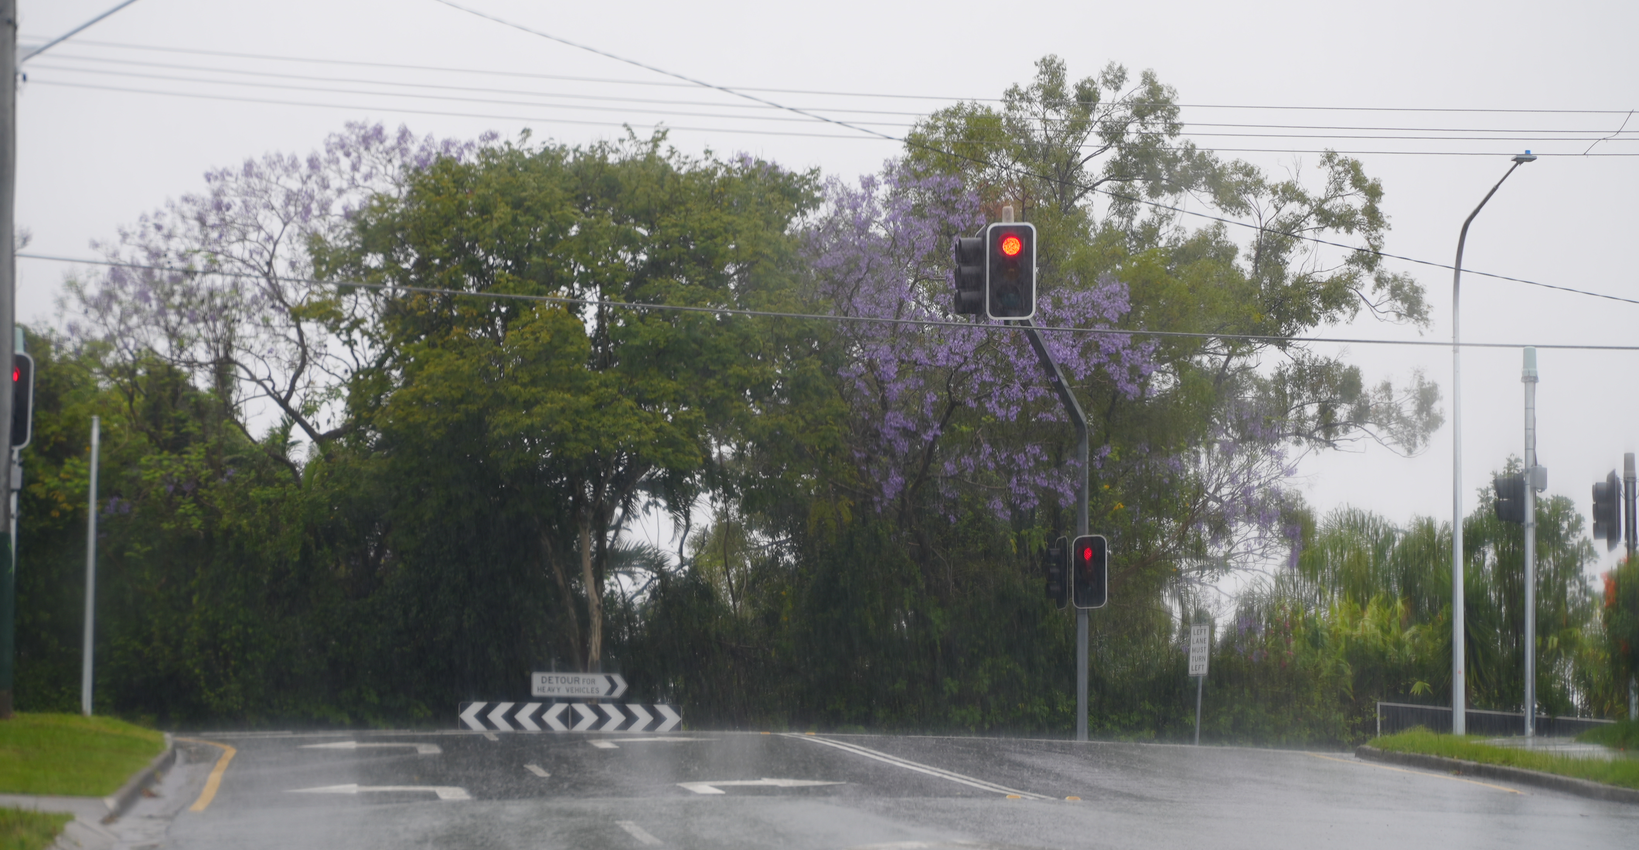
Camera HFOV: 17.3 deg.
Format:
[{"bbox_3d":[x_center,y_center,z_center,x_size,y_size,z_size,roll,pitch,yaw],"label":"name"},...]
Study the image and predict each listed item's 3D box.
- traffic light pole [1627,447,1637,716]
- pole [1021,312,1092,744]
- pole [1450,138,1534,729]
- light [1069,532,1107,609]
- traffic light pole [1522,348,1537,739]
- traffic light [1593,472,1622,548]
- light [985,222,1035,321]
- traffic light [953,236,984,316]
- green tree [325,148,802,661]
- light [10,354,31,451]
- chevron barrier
[{"bbox_3d":[11.826,2.546,78.300,0.160,4.270,0.160,0,-2,0],"label":"traffic light pole"},{"bbox_3d":[3.450,1.660,80.700,0.220,6.750,2.100,-1,-2,30],"label":"pole"},{"bbox_3d":[7.780,0.170,62.100,0.300,6.800,1.400,-2,-3,41],"label":"pole"},{"bbox_3d":[4.067,2.222,81.100,0.570,1.120,0.420,-1,-2,16],"label":"light"},{"bbox_3d":[8.058,1.337,61.000,0.160,4.420,0.160,0,-2,0],"label":"traffic light pole"},{"bbox_3d":[11.437,1.236,78.000,0.420,1.130,0.560,0,-2,10],"label":"traffic light"},{"bbox_3d":[2.825,-2.276,79.600,0.730,1.440,0.550,0,-2,8],"label":"light"},{"bbox_3d":[2.332,-2.246,79.900,0.570,1.400,0.710,1,-2,-14],"label":"traffic light"},{"bbox_3d":[-4.031,0.207,87.000,7.900,9.700,7.400,0,-2,0],"label":"green tree"},{"bbox_3d":[-9.274,-0.269,61.600,0.560,1.130,0.420,0,-2,-12],"label":"light"},{"bbox_3d":[-3.608,4.255,78.000,3.220,0.420,0.080,0,-2,-4],"label":"chevron barrier"}]

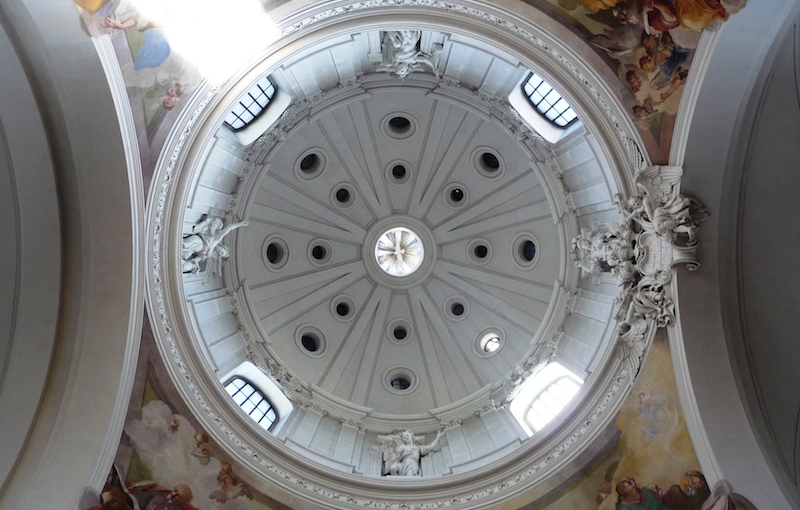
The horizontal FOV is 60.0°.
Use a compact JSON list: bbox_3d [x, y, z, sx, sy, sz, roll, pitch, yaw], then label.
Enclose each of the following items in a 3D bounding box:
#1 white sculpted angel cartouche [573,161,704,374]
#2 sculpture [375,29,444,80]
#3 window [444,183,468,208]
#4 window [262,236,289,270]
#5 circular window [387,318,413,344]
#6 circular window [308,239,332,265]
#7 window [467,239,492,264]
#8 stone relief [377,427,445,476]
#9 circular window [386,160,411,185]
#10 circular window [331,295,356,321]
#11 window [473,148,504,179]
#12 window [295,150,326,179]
[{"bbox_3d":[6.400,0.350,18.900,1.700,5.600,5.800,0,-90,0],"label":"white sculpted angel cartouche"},{"bbox_3d":[0.300,-6.200,21.700,2.100,2.700,1.200,0,-90,0],"label":"sculpture"},{"bbox_3d":[2.547,-2.681,30.870,1.130,0.350,1.130,45,-57,0],"label":"window"},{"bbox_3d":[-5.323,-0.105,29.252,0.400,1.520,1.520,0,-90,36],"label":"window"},{"bbox_3d":[0.018,3.550,31.785,1.180,0.300,1.180,0,-122,0],"label":"circular window"},{"bbox_3d":[-3.702,-0.138,31.785,1.180,0.300,1.180,0,-90,-32],"label":"circular window"},{"bbox_3d":[3.608,-0.156,30.876,1.130,0.350,1.130,-1,-90,33],"label":"window"},{"bbox_3d":[0.330,6.200,21.700,2.100,2.700,1.200,0,-90,0],"label":"stone relief"},{"bbox_3d":[-0.033,-3.825,31.785,1.180,0.300,1.180,-1,-58,0],"label":"circular window"},{"bbox_3d":[-2.533,2.399,30.851,1.200,0.280,1.200,45,-122,0],"label":"circular window"},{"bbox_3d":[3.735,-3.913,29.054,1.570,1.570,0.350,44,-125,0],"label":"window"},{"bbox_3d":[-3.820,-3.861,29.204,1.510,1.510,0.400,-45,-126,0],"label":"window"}]

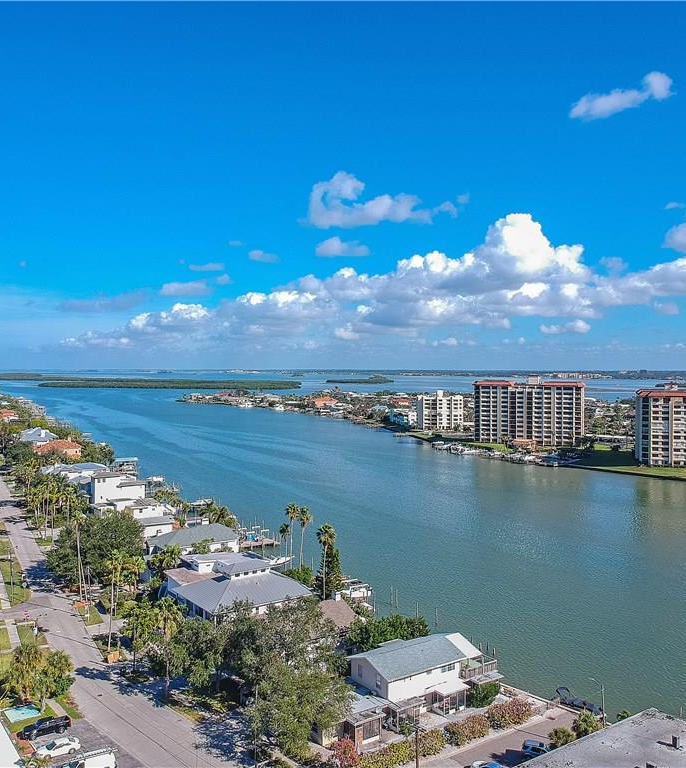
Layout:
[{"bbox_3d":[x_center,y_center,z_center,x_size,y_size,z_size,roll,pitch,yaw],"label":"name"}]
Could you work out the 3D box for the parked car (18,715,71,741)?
[{"bbox_3d":[-36.987,42.601,92.178,5.600,1.830,1.970,-1,1,-33],"label":"parked car"}]

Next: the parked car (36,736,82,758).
[{"bbox_3d":[-33.697,42.891,87.560,4.800,1.450,1.840,-1,1,-27],"label":"parked car"}]

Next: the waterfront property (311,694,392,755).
[{"bbox_3d":[0.871,41.674,91.818,9.200,3.700,7.300,-1,1,-33],"label":"waterfront property"}]

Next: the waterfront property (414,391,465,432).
[{"bbox_3d":[70.906,19.727,544.468,29.500,28.000,18.000,0,1,-10],"label":"waterfront property"}]

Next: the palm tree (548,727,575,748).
[{"bbox_3d":[26.151,42.255,88.073,2.900,2.700,2.900,0,1,0],"label":"palm tree"}]

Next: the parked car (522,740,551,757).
[{"bbox_3d":[22.987,42.858,85.619,4.600,1.600,1.850,0,1,20],"label":"parked car"}]

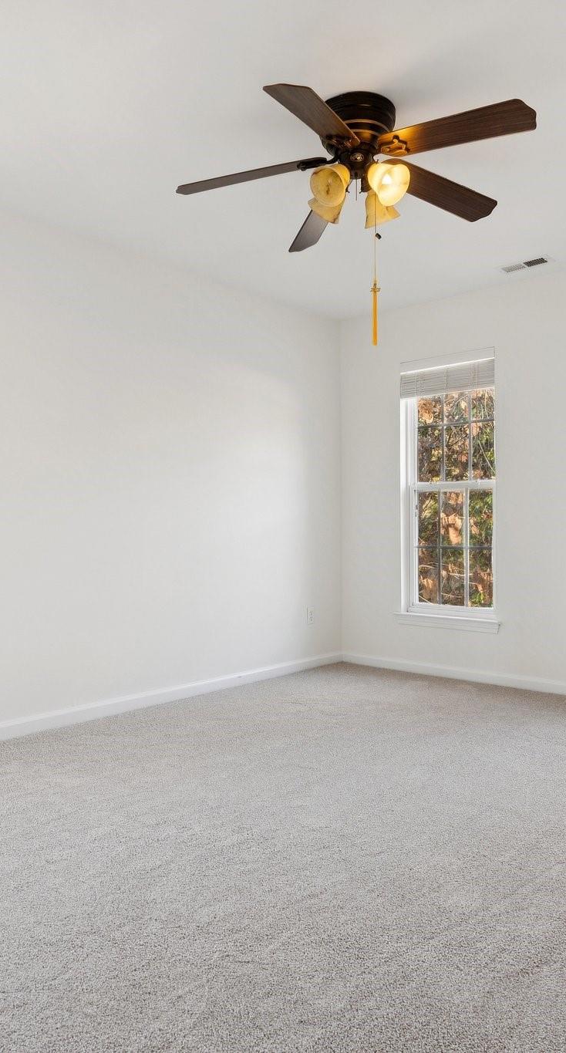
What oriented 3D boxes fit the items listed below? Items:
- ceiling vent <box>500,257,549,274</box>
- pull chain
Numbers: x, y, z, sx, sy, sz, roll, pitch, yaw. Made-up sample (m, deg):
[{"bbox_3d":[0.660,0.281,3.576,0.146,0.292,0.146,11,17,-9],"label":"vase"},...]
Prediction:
[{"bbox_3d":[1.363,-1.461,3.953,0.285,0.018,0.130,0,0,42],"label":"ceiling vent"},{"bbox_3d":[0.334,-0.892,2.530,0.030,0.485,0.030,0,0,0],"label":"pull chain"}]

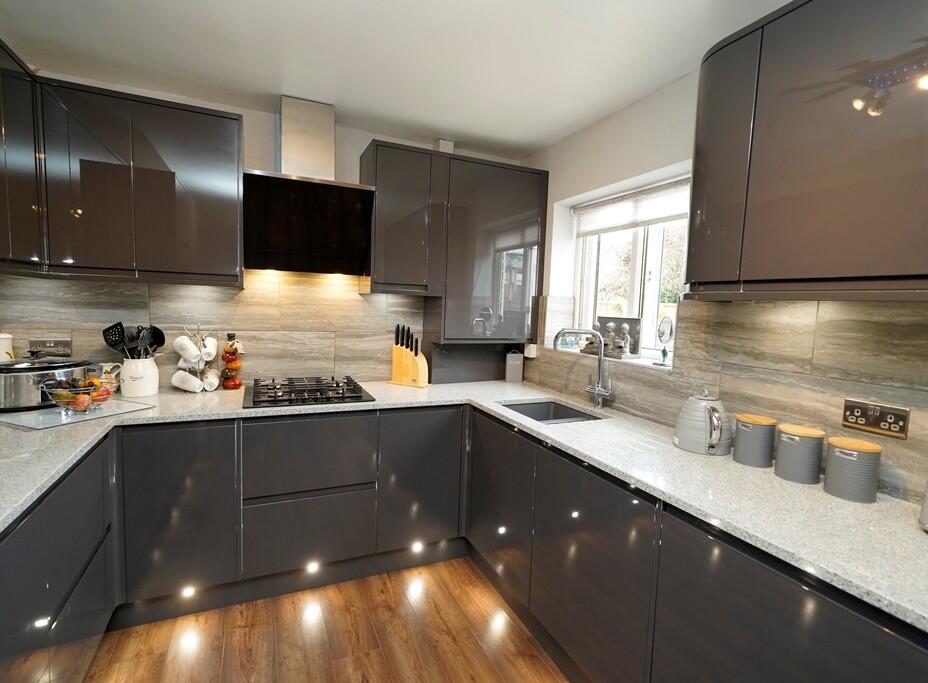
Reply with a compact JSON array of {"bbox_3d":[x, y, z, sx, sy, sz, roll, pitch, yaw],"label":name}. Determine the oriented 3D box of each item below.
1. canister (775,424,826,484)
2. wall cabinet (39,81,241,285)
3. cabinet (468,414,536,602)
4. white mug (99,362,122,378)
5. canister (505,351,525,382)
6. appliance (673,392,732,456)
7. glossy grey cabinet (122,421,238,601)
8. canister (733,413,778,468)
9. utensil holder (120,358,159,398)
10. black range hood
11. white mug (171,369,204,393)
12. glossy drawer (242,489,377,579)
[{"bbox_3d":[1.012,0.337,1.289,0.110,0.149,0.110,0,5,-24],"label":"canister"},{"bbox_3d":[-1.431,-0.675,2.018,0.698,0.762,0.330,0,5,-24],"label":"wall cabinet"},{"bbox_3d":[0.408,0.721,2.128,0.560,0.712,0.581,0,5,-26],"label":"cabinet"},{"bbox_3d":[-1.697,0.179,2.051,0.086,0.143,0.085,0,5,-24],"label":"white mug"},{"bbox_3d":[0.331,0.163,2.768,0.105,0.204,0.105,0,5,-24],"label":"canister"},{"bbox_3d":[0.865,0.278,1.533,0.178,0.218,0.200,3,4,13],"label":"appliance"},{"bbox_3d":[-1.271,0.668,2.030,0.407,0.721,0.560,0,5,-24],"label":"glossy grey cabinet"},{"bbox_3d":[0.961,0.326,1.411,0.111,0.149,0.111,0,5,-24],"label":"canister"},{"bbox_3d":[-1.583,0.175,2.086,0.151,0.168,0.151,0,5,-24],"label":"utensil holder"},{"bbox_3d":[-0.832,-0.585,2.291,0.604,0.460,0.360,0,5,-24],"label":"black range hood"},{"bbox_3d":[-1.357,0.195,2.102,0.108,0.105,0.082,22,-10,3],"label":"white mug"},{"bbox_3d":[-0.803,0.855,2.220,0.585,0.351,0.500,0,5,-24],"label":"glossy drawer"}]

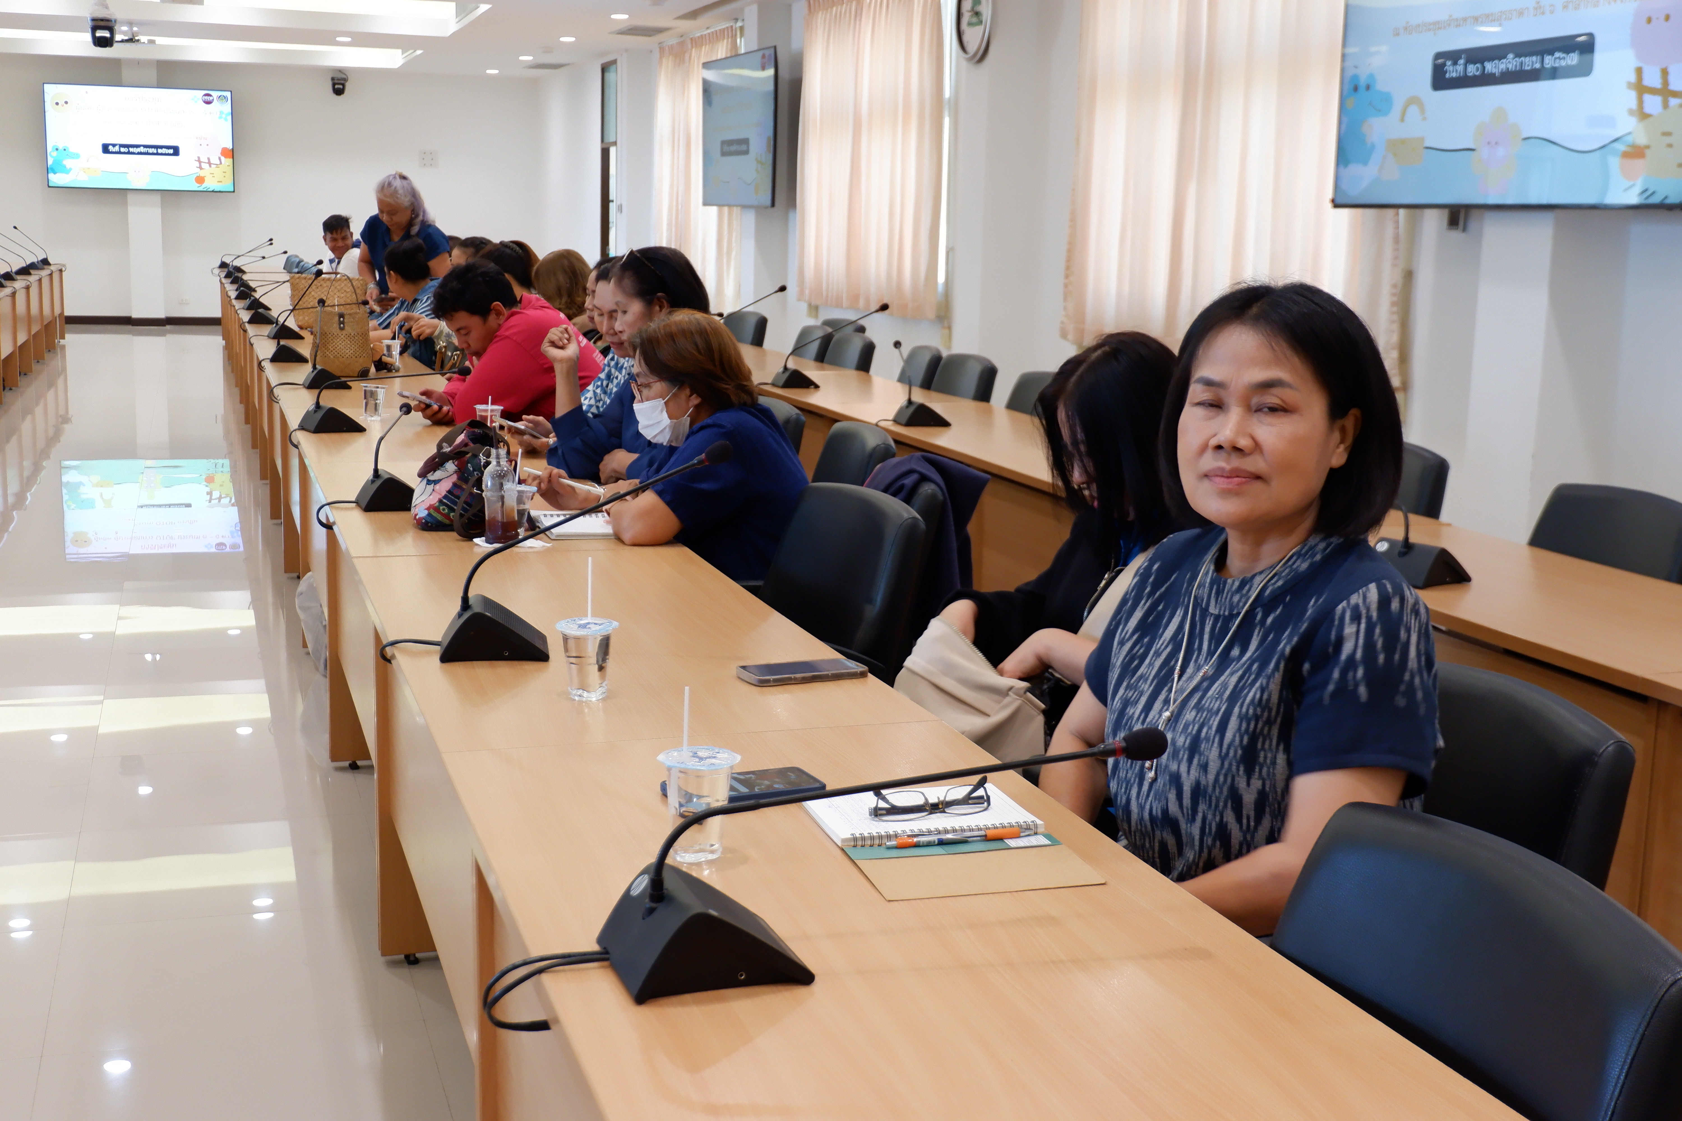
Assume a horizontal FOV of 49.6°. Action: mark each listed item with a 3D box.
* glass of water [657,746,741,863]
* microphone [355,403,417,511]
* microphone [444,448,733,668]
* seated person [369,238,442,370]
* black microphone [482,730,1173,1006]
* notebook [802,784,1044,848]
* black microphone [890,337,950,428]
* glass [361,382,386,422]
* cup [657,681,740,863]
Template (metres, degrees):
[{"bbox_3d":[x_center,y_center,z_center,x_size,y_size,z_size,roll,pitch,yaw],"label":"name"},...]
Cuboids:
[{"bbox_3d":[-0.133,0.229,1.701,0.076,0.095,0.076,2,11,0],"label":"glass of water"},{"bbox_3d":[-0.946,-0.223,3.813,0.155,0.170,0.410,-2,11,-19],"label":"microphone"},{"bbox_3d":[-0.350,-0.019,2.505,0.414,0.284,0.130,-2,11,-19],"label":"microphone"},{"bbox_3d":[-1.803,-0.789,7.901,0.720,1.190,0.500,1,11,-2],"label":"seated person"},{"bbox_3d":[0.017,0.239,1.491,0.557,0.180,0.120,-2,11,-19],"label":"black microphone"},{"bbox_3d":[0.080,0.256,1.833,0.212,0.011,0.137,-2,11,-19],"label":"notebook"},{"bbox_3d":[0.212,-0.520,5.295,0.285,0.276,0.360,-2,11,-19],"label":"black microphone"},{"bbox_3d":[-1.305,-0.433,5.085,0.074,0.095,0.074,-2,11,-19],"label":"glass"},{"bbox_3d":[-0.135,0.199,1.722,0.077,0.166,0.077,2,11,0],"label":"cup"}]

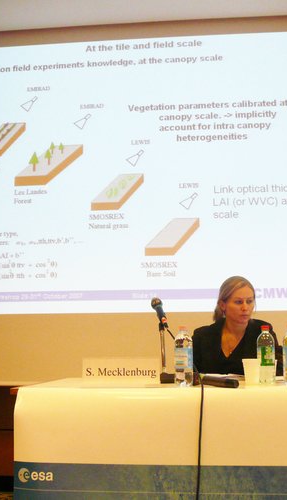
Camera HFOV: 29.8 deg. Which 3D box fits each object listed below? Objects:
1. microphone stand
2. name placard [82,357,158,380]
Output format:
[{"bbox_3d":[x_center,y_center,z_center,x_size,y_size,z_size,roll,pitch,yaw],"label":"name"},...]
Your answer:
[{"bbox_3d":[0.090,0.377,1.990,0.090,0.232,0.100,-1,-10,4],"label":"microphone stand"},{"bbox_3d":[-0.086,0.464,2.090,0.293,0.090,0.080,-1,-10,4],"label":"name placard"}]

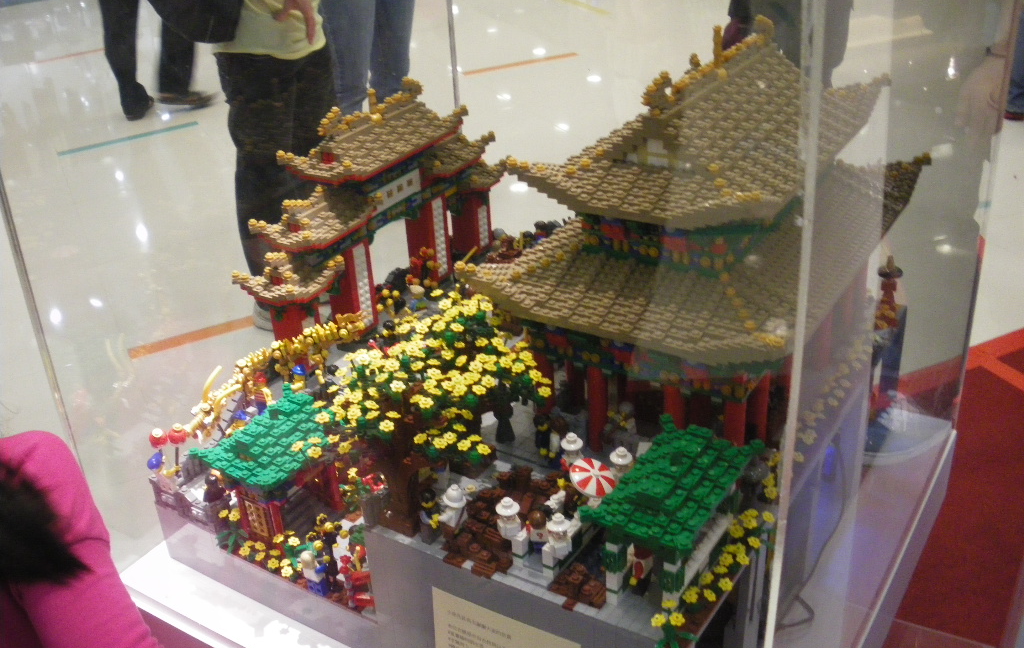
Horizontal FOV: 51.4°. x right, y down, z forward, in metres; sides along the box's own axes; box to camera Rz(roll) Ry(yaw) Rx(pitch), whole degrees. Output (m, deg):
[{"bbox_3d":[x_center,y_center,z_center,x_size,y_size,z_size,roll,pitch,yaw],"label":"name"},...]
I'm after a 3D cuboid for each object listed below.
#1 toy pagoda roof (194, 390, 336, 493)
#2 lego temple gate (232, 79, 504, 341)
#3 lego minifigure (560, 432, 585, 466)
[{"bbox_3d":[-0.202,0.090,0.911,0.092,0.028,0.120,14,33,30],"label":"toy pagoda roof"},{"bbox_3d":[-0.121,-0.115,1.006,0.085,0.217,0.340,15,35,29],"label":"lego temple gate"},{"bbox_3d":[0.045,0.102,0.786,0.020,0.043,0.016,2,31,9],"label":"lego minifigure"}]

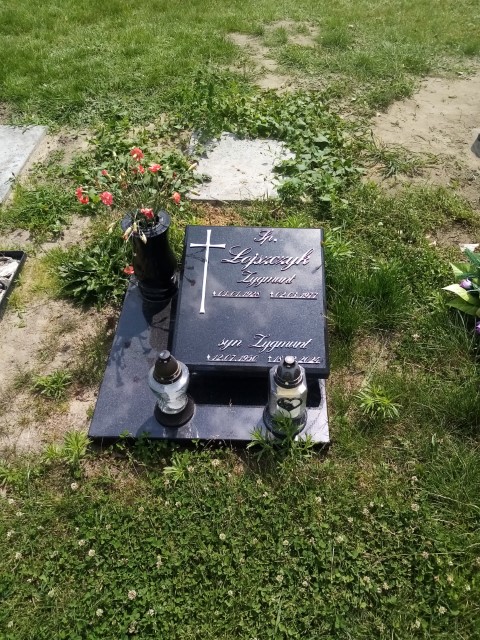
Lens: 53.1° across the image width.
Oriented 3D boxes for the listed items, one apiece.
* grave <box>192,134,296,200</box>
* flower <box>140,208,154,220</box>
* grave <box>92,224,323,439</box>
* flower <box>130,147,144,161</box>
[{"bbox_3d":[0.032,-0.864,2.731,0.623,0.076,0.745,1,48,2],"label":"grave"},{"bbox_3d":[-0.321,-0.366,1.666,0.041,0.038,0.041,1,48,2],"label":"flower"},{"bbox_3d":[-0.087,0.024,1.694,0.763,0.313,0.769,1,48,2],"label":"grave"},{"bbox_3d":[-0.325,-0.529,1.526,0.040,0.038,0.040,1,48,2],"label":"flower"}]

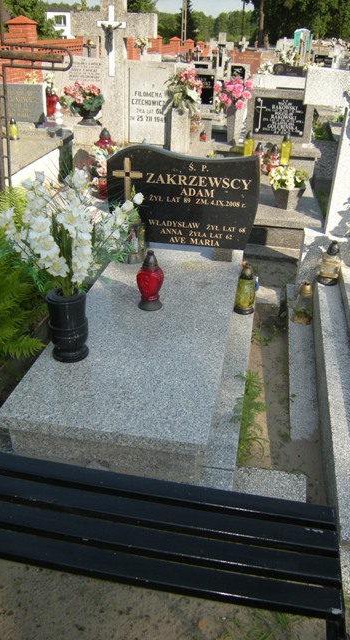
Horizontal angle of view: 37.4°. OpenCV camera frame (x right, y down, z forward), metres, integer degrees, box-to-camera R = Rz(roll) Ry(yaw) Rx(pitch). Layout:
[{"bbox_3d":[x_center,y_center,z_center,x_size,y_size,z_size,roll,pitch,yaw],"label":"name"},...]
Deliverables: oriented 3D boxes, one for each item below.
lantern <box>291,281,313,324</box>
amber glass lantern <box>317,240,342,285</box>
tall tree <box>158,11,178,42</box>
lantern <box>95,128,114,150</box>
[{"bbox_3d":[0.762,-0.106,3.085,0.125,0.260,0.125,6,29,8],"label":"lantern"},{"bbox_3d":[0.938,-0.352,3.130,0.125,0.260,0.125,6,29,8],"label":"amber glass lantern"},{"bbox_3d":[-1.344,-48.819,87.000,5.000,6.800,5.000,1,28,0],"label":"tall tree"},{"bbox_3d":[-0.612,-1.510,4.590,0.170,0.360,0.170,6,29,8],"label":"lantern"}]

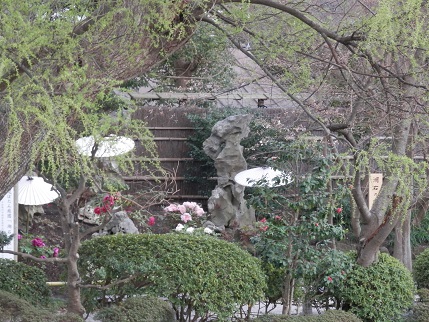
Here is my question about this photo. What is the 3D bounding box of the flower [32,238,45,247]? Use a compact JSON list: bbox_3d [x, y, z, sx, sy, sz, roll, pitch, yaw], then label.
[{"bbox_3d":[-2.733,1.271,39.300,0.213,0.146,0.180,0,2,-6],"label":"flower"}]

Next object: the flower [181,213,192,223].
[{"bbox_3d":[-0.438,0.904,40.000,0.174,0.157,0.120,0,2,0],"label":"flower"}]

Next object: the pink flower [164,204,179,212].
[{"bbox_3d":[-0.692,0.755,40.300,0.210,0.124,0.170,0,2,11],"label":"pink flower"}]

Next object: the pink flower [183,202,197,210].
[{"bbox_3d":[-0.394,0.723,40.500,0.221,0.133,0.160,0,2,0],"label":"pink flower"}]

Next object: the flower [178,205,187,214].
[{"bbox_3d":[-0.510,0.777,40.200,0.137,0.146,0.140,0,2,0],"label":"flower"}]

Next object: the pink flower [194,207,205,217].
[{"bbox_3d":[-0.227,0.807,40.300,0.151,0.155,0.140,-1,2,-17],"label":"pink flower"}]

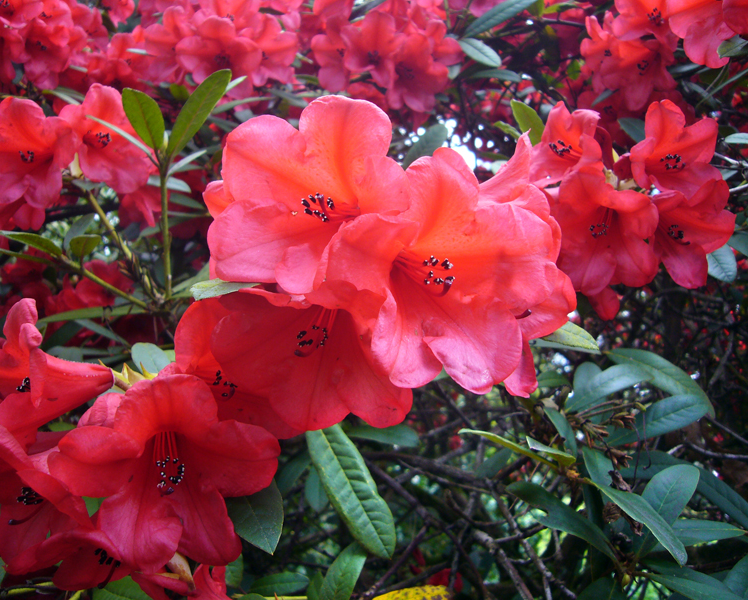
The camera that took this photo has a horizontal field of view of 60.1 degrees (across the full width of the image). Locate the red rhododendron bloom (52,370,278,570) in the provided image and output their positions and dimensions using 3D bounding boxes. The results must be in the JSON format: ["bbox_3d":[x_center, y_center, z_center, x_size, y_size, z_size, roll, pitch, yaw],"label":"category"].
[{"bbox_3d":[-0.100,0.072,0.321,0.103,0.103,0.074,-1,23,-12],"label":"red rhododendron bloom"}]

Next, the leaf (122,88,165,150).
[{"bbox_3d":[-0.155,-0.121,0.438,0.025,0.043,0.008,-28,22,-18],"label":"leaf"}]

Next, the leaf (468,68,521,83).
[{"bbox_3d":[0.173,-0.323,0.930,0.078,0.012,0.028,6,19,18],"label":"leaf"}]

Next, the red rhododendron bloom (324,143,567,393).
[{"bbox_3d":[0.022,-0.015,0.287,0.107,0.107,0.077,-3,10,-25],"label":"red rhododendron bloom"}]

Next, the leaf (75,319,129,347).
[{"bbox_3d":[-0.217,0.027,0.520,0.045,0.008,0.020,31,17,-27],"label":"leaf"}]

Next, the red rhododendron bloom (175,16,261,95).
[{"bbox_3d":[-0.196,-0.309,0.826,0.098,0.098,0.071,0,15,-5],"label":"red rhododendron bloom"}]

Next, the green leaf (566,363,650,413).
[{"bbox_3d":[0.225,0.084,0.620,0.090,0.016,0.033,-23,27,12],"label":"green leaf"}]

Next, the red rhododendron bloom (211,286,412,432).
[{"bbox_3d":[-0.029,0.019,0.330,0.092,0.092,0.066,1,27,6],"label":"red rhododendron bloom"}]

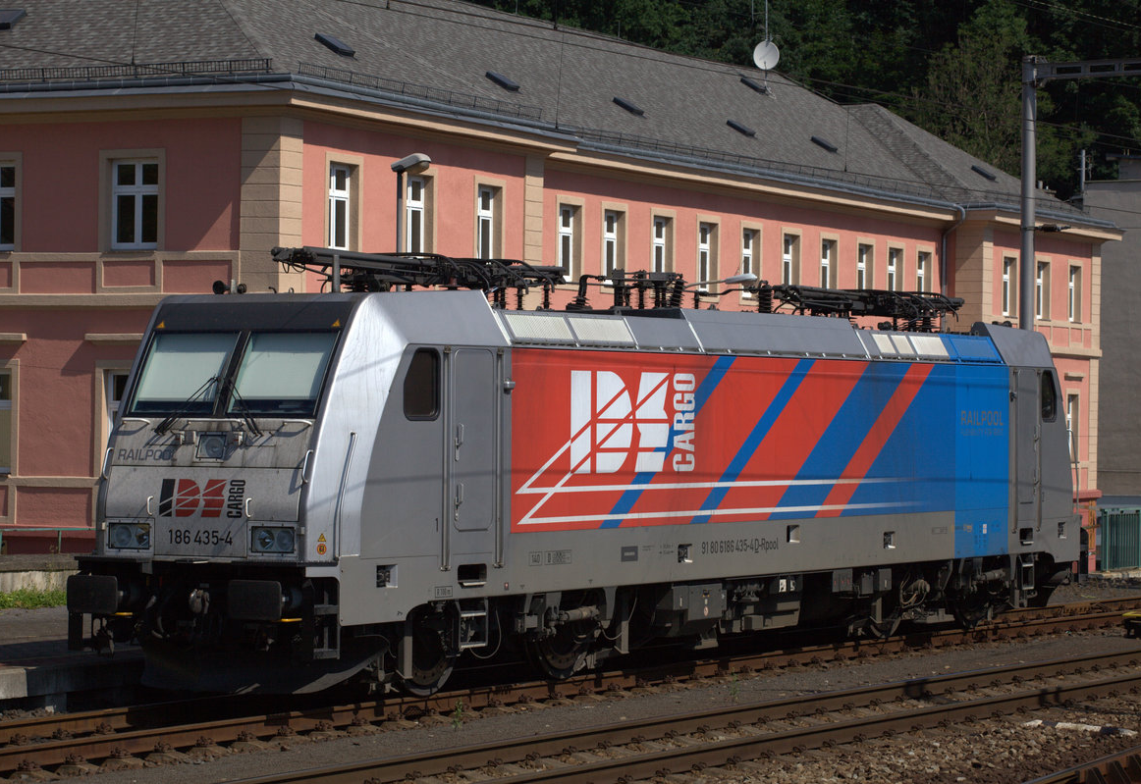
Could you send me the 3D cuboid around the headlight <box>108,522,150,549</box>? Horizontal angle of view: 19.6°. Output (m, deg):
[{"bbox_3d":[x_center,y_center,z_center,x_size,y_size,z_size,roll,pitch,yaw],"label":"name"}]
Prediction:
[{"bbox_3d":[-3.935,1.301,29.724,0.460,0.235,0.120,0,-3,30],"label":"headlight"}]

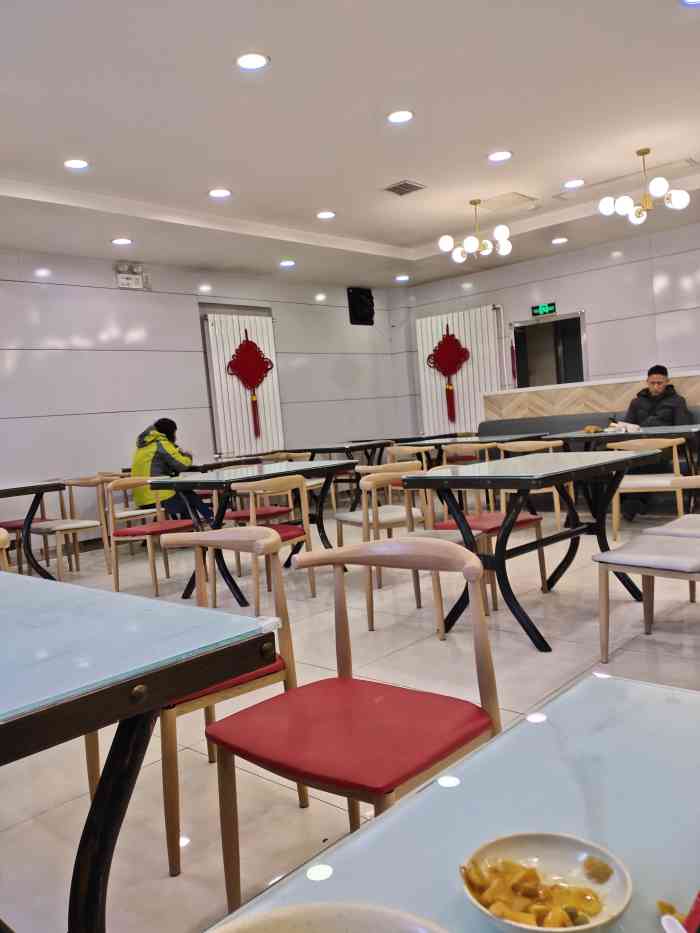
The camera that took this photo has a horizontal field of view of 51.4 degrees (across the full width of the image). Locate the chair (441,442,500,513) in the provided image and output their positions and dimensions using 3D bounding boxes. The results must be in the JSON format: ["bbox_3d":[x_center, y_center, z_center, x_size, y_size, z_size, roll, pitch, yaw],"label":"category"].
[{"bbox_3d":[1.130,0.163,6.492,0.500,0.760,0.490,-1,5,40],"label":"chair"}]

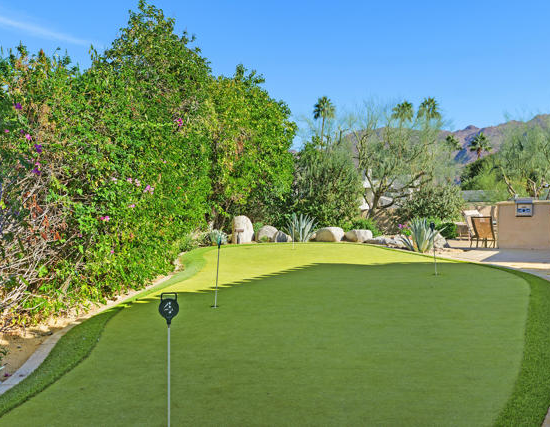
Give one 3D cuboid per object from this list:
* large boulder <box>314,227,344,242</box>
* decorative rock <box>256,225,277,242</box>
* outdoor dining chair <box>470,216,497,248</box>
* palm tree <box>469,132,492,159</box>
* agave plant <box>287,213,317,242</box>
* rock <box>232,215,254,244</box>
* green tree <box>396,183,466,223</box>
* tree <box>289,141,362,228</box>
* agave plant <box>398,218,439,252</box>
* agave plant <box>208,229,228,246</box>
[{"bbox_3d":[1.428,0.561,16.300,0.786,0.414,0.620,0,2,0],"label":"large boulder"},{"bbox_3d":[-0.189,0.538,16.200,0.560,0.450,0.500,0,2,0],"label":"decorative rock"},{"bbox_3d":[4.992,0.512,14.900,0.580,0.867,0.620,2,2,41],"label":"outdoor dining chair"},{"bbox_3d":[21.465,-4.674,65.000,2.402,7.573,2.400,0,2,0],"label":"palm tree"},{"bbox_3d":[0.703,0.368,15.900,0.818,0.761,0.780,0,2,0],"label":"agave plant"},{"bbox_3d":[-0.800,0.416,15.800,0.533,0.731,0.420,0,2,0],"label":"rock"},{"bbox_3d":[4.587,-0.176,18.300,2.088,1.470,1.800,0,2,0],"label":"green tree"},{"bbox_3d":[1.485,-0.787,18.300,2.176,2.867,2.000,0,2,0],"label":"tree"},{"bbox_3d":[3.236,0.479,13.700,0.991,0.760,0.900,0,2,0],"label":"agave plant"},{"bbox_3d":[-1.392,0.592,15.200,0.489,0.427,0.470,0,2,0],"label":"agave plant"}]

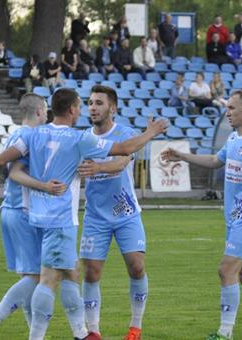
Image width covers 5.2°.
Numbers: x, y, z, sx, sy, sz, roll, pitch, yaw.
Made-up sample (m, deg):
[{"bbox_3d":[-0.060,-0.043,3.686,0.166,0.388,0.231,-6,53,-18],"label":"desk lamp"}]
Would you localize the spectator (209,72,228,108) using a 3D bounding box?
[{"bbox_3d":[2.445,-1.888,67.300,0.500,1.180,0.720,0,1,-28],"label":"spectator"}]

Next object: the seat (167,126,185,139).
[{"bbox_3d":[1.344,-0.921,65.744,0.420,0.290,0.400,0,1,-18],"label":"seat"}]

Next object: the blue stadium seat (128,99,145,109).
[{"bbox_3d":[0.402,-1.630,66.710,0.430,0.310,0.410,0,1,-21],"label":"blue stadium seat"}]

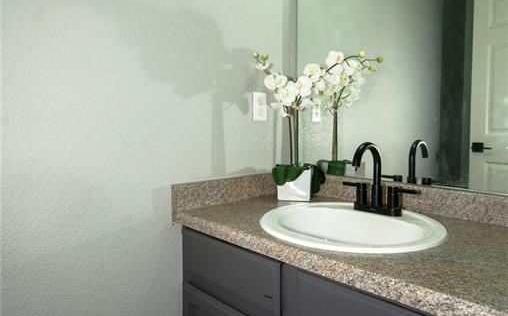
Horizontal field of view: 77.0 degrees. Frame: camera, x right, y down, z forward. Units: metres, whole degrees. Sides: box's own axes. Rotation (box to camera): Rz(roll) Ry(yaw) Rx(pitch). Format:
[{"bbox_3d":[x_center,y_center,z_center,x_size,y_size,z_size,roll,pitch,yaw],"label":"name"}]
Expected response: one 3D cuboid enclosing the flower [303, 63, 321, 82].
[{"bbox_3d":[0.219,-0.324,1.210,0.065,0.072,0.035,1,6,9],"label":"flower"}]

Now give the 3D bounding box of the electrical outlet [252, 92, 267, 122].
[{"bbox_3d":[0.024,-0.211,1.310,0.008,0.117,0.072,4,5,45],"label":"electrical outlet"}]

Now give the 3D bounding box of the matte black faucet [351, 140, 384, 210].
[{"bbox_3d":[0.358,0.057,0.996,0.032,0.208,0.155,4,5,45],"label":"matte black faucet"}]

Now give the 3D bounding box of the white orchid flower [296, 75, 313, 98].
[{"bbox_3d":[0.190,-0.269,1.200,0.062,0.080,0.035,2,7,24],"label":"white orchid flower"}]

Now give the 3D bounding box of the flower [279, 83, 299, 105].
[{"bbox_3d":[0.128,-0.235,1.180,0.070,0.080,0.035,2,6,17],"label":"flower"}]

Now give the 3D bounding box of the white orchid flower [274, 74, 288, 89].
[{"bbox_3d":[0.103,-0.288,1.200,0.052,0.055,0.032,1,6,6],"label":"white orchid flower"}]

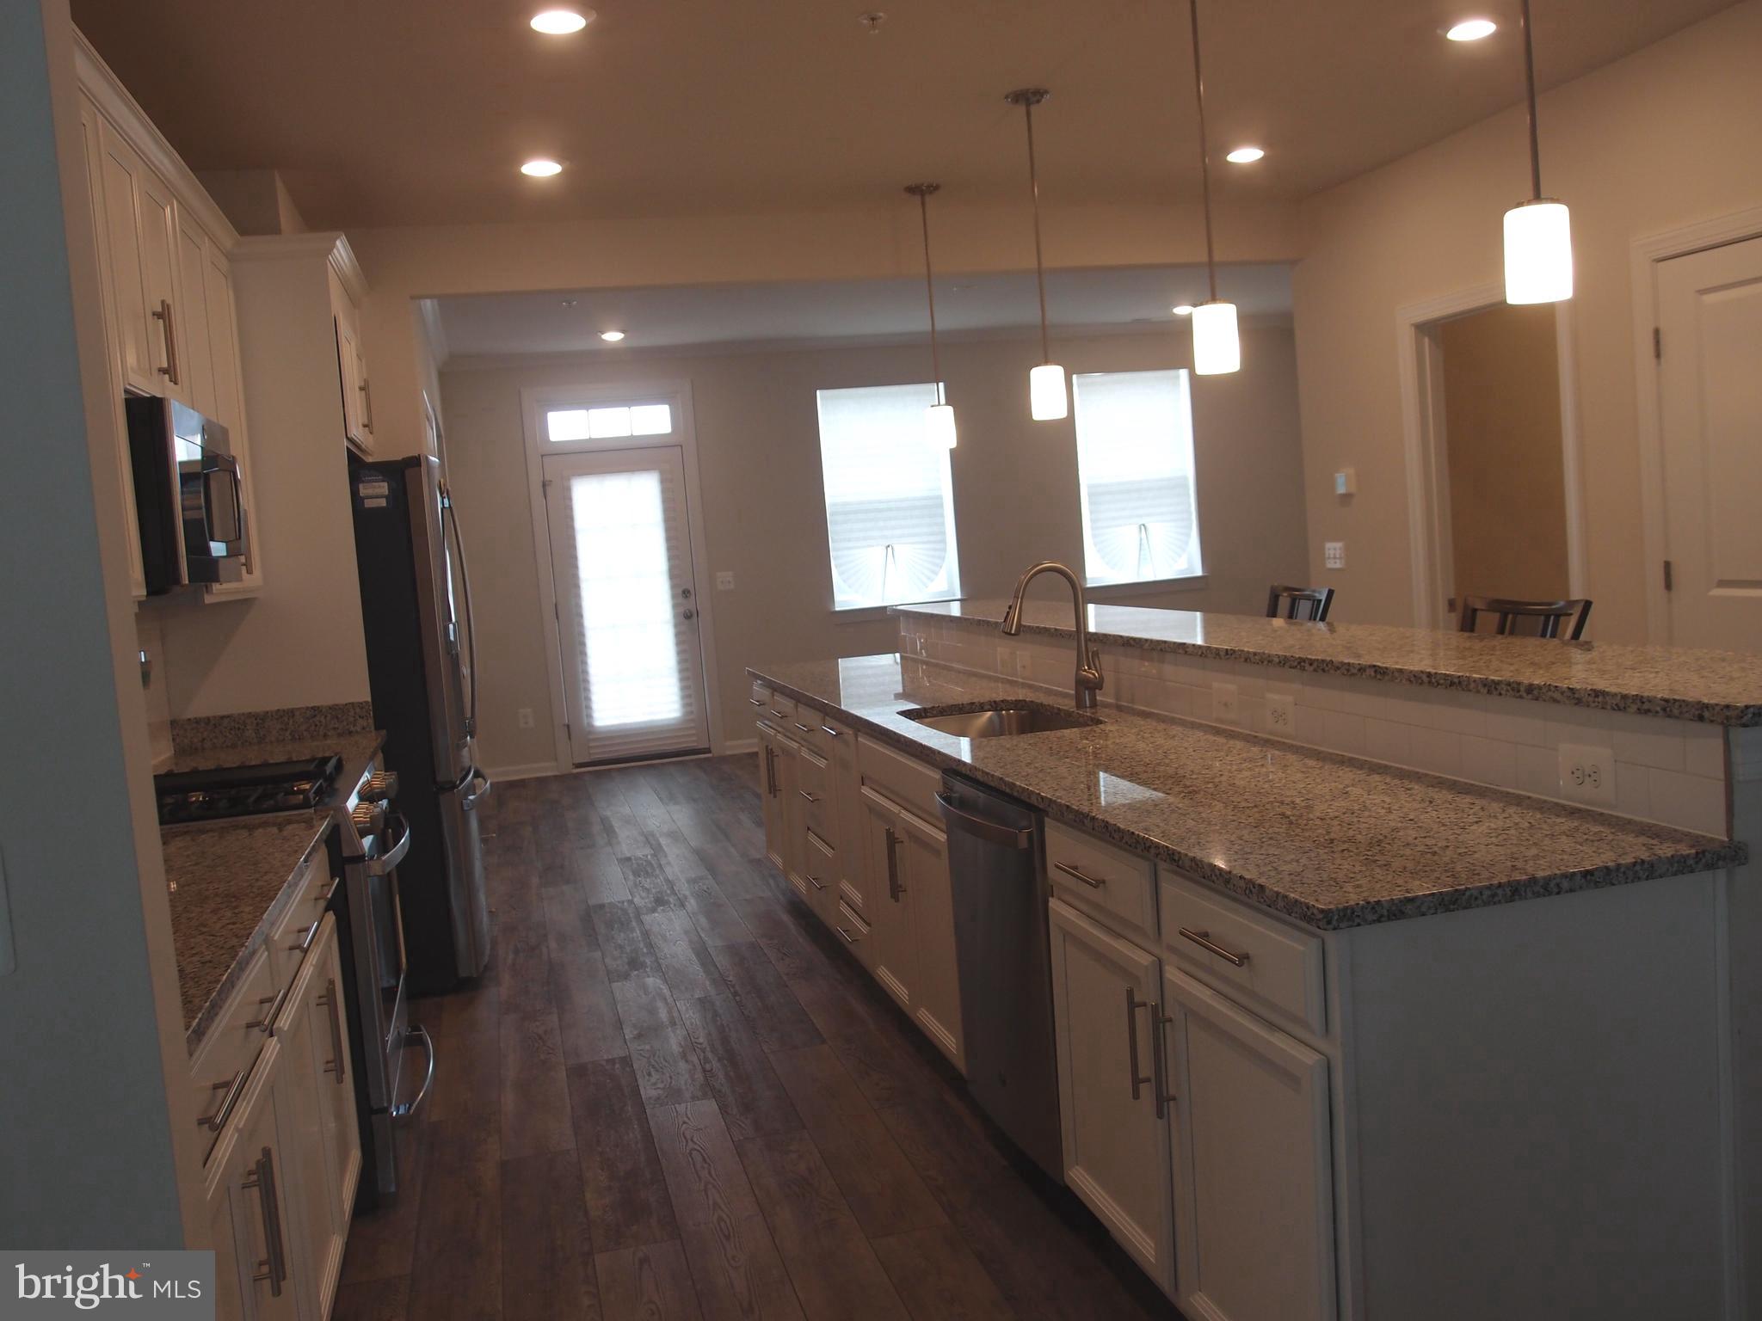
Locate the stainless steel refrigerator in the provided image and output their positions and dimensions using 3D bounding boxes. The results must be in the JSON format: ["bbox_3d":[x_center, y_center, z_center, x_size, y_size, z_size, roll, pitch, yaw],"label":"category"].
[{"bbox_3d":[-1.872,0.233,5.405,0.884,1.775,0.910,-6,5,-14],"label":"stainless steel refrigerator"}]

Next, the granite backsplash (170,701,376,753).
[{"bbox_3d":[-1.935,0.211,4.884,0.596,0.104,0.025,-6,5,-14],"label":"granite backsplash"}]

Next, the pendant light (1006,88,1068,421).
[{"bbox_3d":[0.495,-1.258,4.782,0.132,0.995,0.132,-6,5,-14],"label":"pendant light"}]

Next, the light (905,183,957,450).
[{"bbox_3d":[0.198,-1.330,5.941,0.132,1.000,0.132,-5,5,0],"label":"light"}]

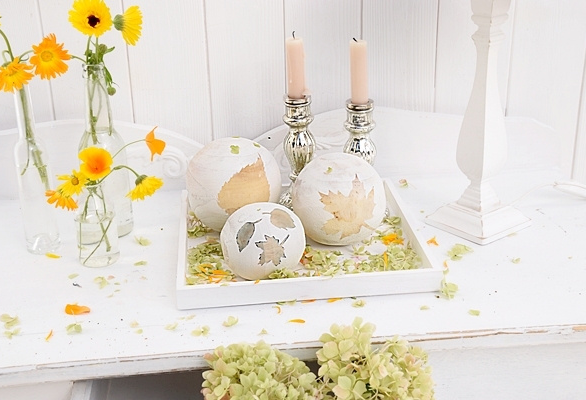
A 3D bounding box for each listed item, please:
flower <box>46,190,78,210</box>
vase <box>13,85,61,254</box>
[{"bbox_3d":[-0.281,0.001,1.053,0.040,0.019,0.031,24,6,0],"label":"flower"},{"bbox_3d":[-0.326,-0.042,1.084,0.043,0.224,0.043,-1,24,1],"label":"vase"}]

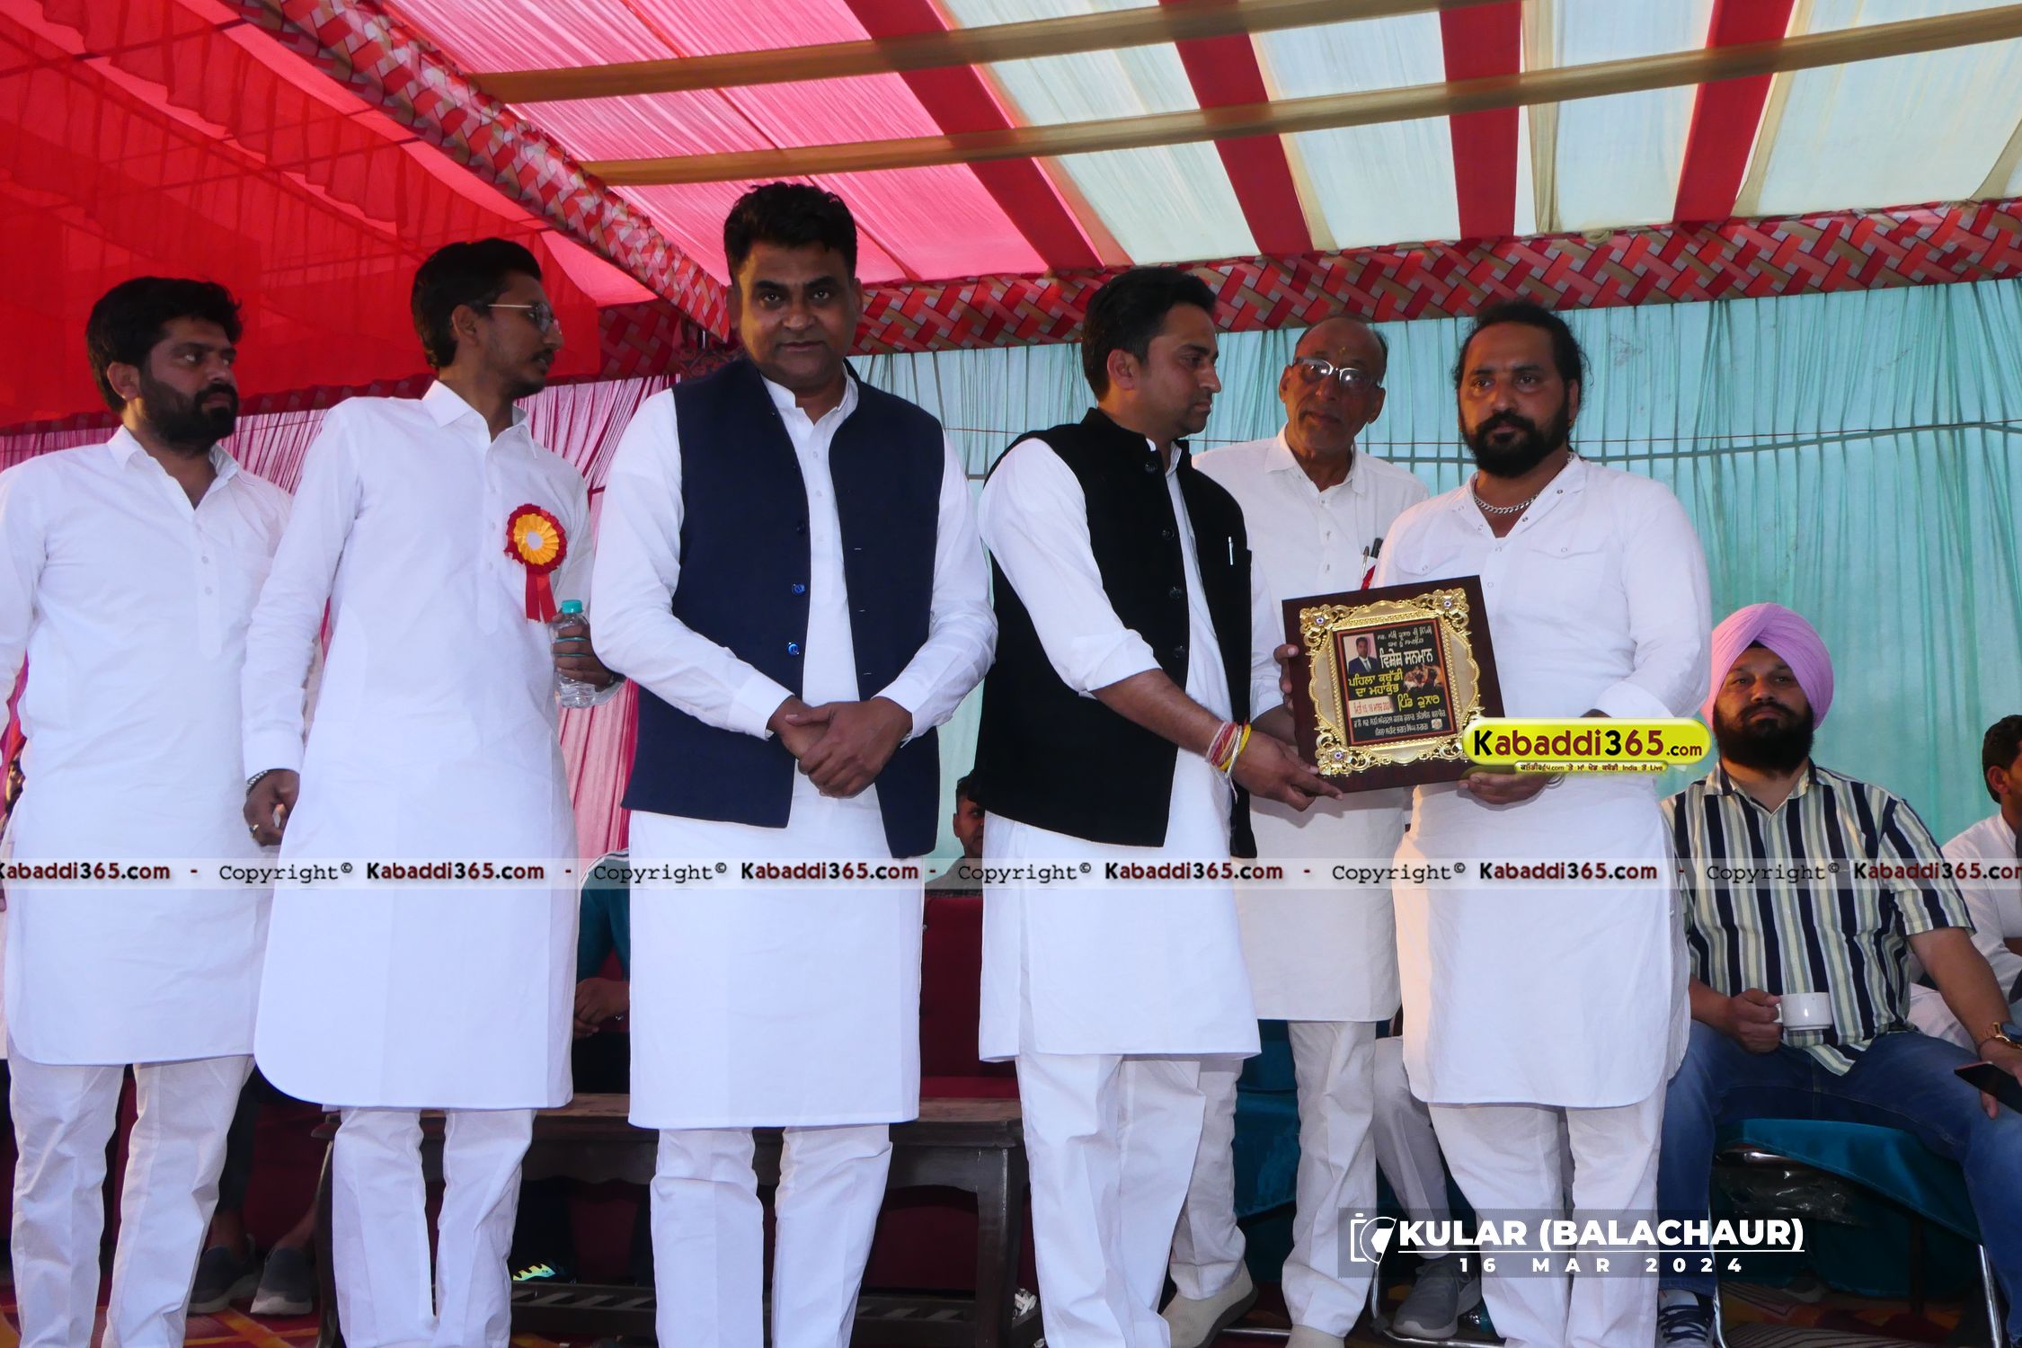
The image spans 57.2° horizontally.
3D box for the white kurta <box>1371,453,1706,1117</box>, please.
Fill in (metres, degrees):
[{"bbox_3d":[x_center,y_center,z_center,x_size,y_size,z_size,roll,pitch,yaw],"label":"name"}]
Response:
[{"bbox_3d":[0.793,0.156,2.780,0.500,0.970,0.380,-3,-5,34],"label":"white kurta"}]

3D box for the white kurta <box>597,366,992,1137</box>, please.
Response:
[{"bbox_3d":[-0.289,0.096,2.450,0.530,1.000,0.380,1,-4,-12],"label":"white kurta"}]

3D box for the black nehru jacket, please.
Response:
[{"bbox_3d":[0.158,-0.059,2.780,0.340,0.670,0.470,-4,-5,43],"label":"black nehru jacket"}]

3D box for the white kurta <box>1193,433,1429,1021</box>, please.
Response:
[{"bbox_3d":[0.484,0.079,2.980,0.490,0.950,0.310,-1,-4,17],"label":"white kurta"}]

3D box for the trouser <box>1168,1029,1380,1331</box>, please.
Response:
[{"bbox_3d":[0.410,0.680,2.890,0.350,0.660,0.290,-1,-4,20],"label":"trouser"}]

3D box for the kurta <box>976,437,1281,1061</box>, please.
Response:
[{"bbox_3d":[0.169,0.104,2.770,0.390,0.930,0.490,-4,-5,43],"label":"kurta"}]

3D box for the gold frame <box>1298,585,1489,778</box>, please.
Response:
[{"bbox_3d":[0.521,0.011,2.520,0.228,0.232,0.025,-8,-6,6],"label":"gold frame"}]

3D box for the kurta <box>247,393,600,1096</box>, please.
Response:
[{"bbox_3d":[-0.877,0.105,2.800,0.540,1.080,0.370,3,-5,-35],"label":"kurta"}]

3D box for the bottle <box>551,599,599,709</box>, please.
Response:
[{"bbox_3d":[-0.646,-0.029,2.740,0.059,0.163,0.059,-3,1,0],"label":"bottle"}]

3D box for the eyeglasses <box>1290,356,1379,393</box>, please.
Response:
[{"bbox_3d":[0.551,-0.491,3.062,0.141,0.042,0.138,15,10,17],"label":"eyeglasses"}]

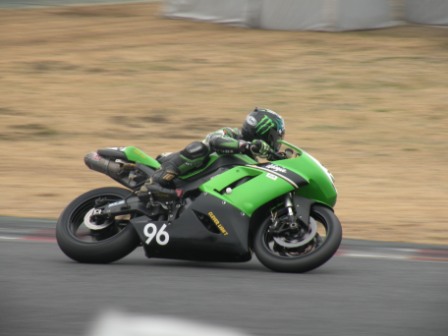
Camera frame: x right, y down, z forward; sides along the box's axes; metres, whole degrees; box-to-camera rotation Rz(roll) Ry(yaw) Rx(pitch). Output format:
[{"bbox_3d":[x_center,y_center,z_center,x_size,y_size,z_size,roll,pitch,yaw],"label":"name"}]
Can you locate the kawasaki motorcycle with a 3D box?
[{"bbox_3d":[-0.101,0.244,22.949,2.030,0.680,1.110,2,47,21],"label":"kawasaki motorcycle"}]

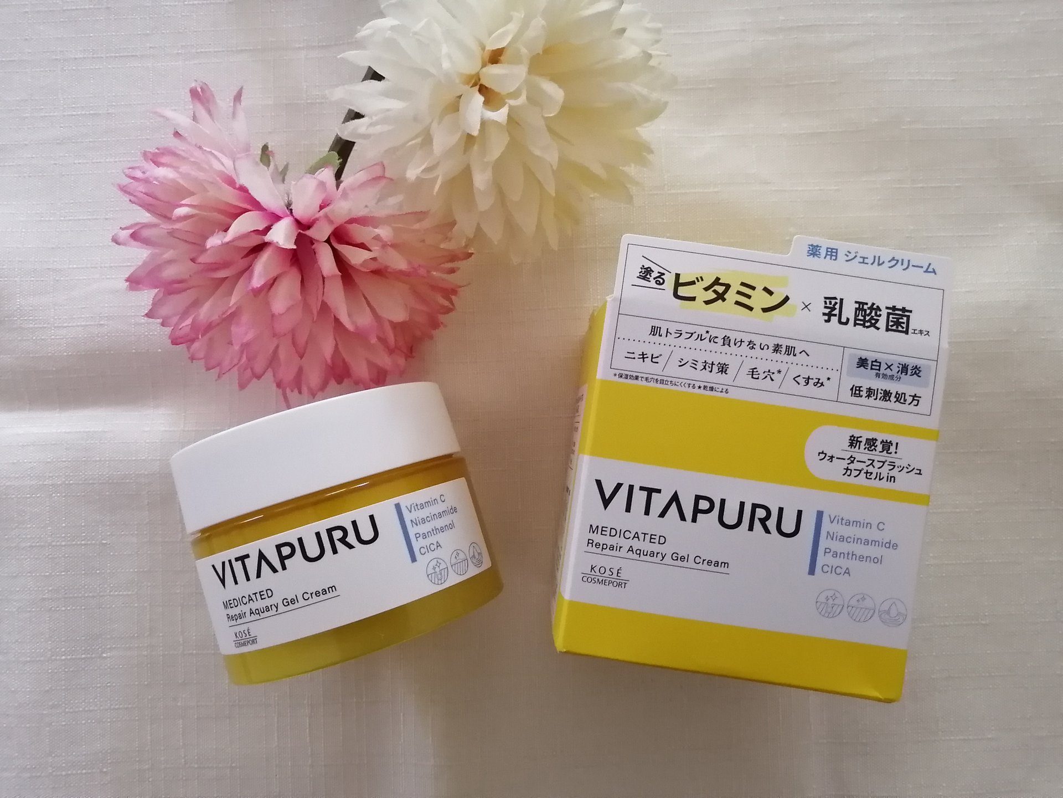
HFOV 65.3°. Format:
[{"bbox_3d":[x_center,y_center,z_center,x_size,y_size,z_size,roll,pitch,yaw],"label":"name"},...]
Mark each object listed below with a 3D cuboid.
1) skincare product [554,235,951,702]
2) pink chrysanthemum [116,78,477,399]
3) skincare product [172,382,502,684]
[{"bbox_3d":[0.049,0.012,0.212,0.073,0.073,0.095,8,90,0],"label":"skincare product"},{"bbox_3d":[-0.064,-0.043,0.221,0.093,0.055,0.083,0,90,0],"label":"pink chrysanthemum"},{"bbox_3d":[-0.049,0.031,0.213,0.071,0.071,0.056,-17,89,-4],"label":"skincare product"}]

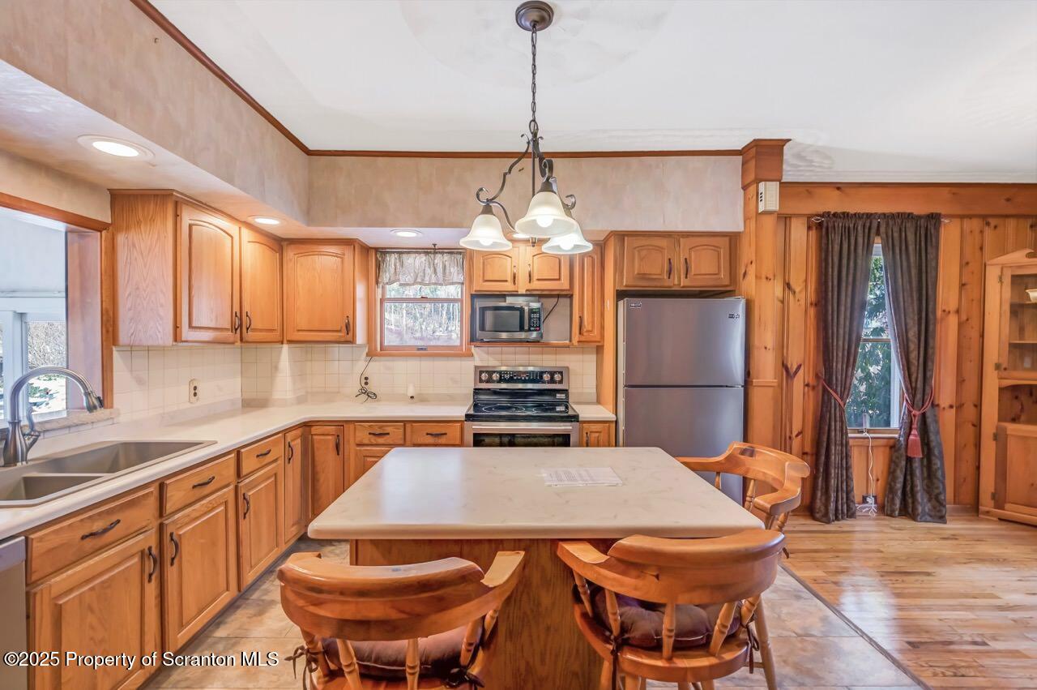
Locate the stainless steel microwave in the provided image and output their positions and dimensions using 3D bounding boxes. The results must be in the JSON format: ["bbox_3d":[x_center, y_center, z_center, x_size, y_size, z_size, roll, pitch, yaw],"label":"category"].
[{"bbox_3d":[-0.067,-0.169,3.298,0.476,0.269,0.360,0,1,0],"label":"stainless steel microwave"}]

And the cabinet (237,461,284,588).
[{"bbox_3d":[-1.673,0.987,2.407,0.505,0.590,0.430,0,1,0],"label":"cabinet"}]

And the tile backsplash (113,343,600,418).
[{"bbox_3d":[-0.709,0.217,2.876,2.720,0.425,1.350,0,1,0],"label":"tile backsplash"}]

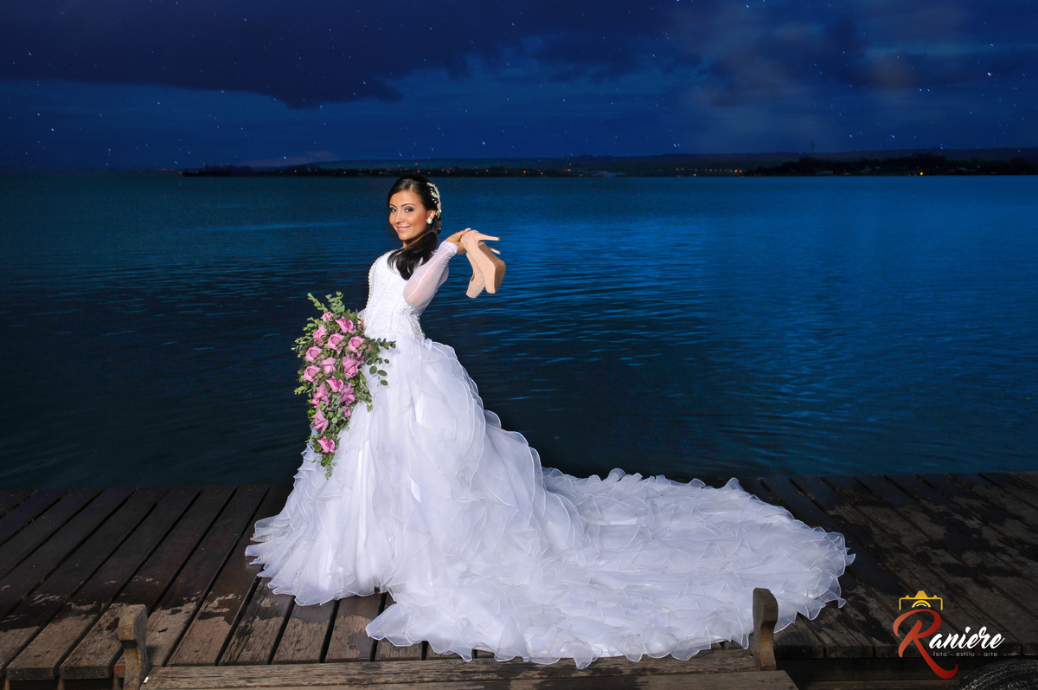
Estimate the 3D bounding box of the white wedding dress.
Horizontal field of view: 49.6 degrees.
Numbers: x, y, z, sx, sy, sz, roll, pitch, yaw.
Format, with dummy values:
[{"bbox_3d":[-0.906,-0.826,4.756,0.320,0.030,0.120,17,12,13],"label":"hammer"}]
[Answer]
[{"bbox_3d":[0.090,0.241,4.335,2.400,1.290,1.750,-1,9,-6],"label":"white wedding dress"}]

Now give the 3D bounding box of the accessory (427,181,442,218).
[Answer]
[{"bbox_3d":[-0.313,-0.542,4.166,0.050,0.130,0.065,-6,10,32],"label":"accessory"}]

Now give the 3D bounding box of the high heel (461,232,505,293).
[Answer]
[{"bbox_3d":[-0.130,-0.297,4.061,0.155,0.225,0.085,2,4,29],"label":"high heel"}]

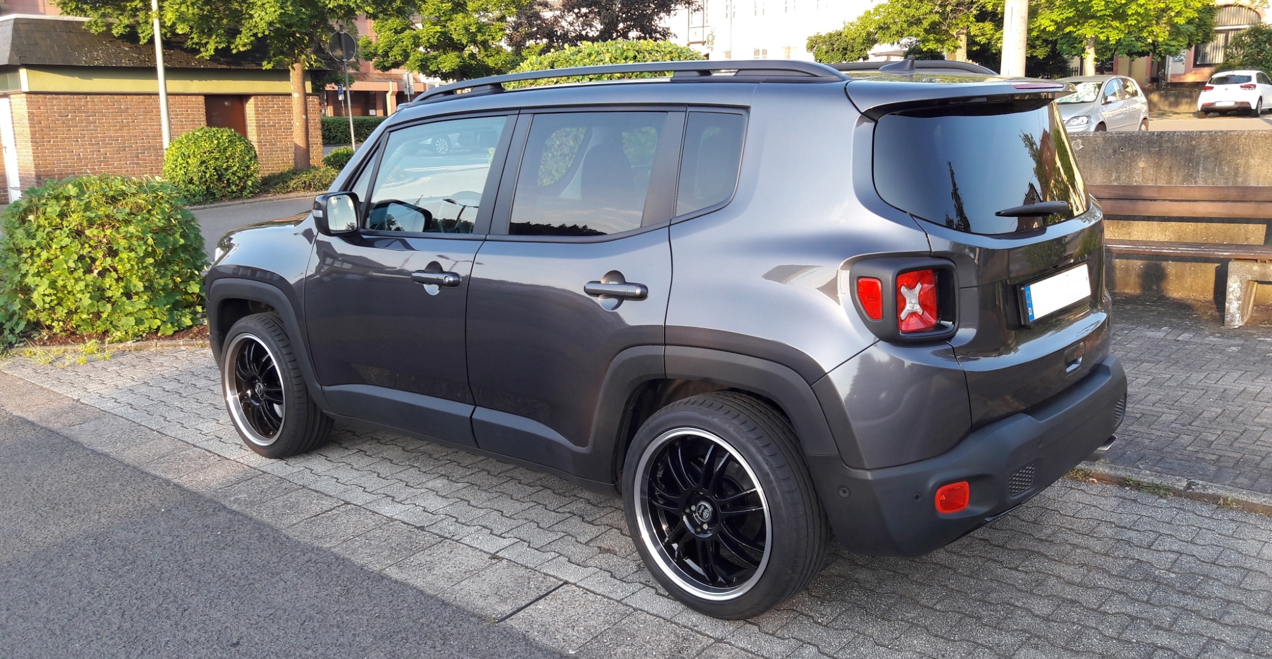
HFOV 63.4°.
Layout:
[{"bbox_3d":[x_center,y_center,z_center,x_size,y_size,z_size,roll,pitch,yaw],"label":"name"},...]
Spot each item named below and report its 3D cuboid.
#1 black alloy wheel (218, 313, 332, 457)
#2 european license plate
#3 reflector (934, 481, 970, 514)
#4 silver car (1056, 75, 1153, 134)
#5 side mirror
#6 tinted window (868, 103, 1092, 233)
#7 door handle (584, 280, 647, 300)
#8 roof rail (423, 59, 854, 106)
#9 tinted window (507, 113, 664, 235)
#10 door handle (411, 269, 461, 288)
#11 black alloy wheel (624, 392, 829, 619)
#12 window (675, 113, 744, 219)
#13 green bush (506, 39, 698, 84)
[{"bbox_3d":[-1.690,0.262,4.780,0.685,0.685,0.225,8,16,41],"label":"black alloy wheel"},{"bbox_3d":[1.276,-0.114,3.095,0.020,0.112,0.520,-5,6,42],"label":"european license plate"},{"bbox_3d":[0.806,0.431,2.651,0.112,0.080,0.040,-7,13,-18],"label":"reflector"},{"bbox_3d":[9.785,-4.705,22.623,1.760,1.580,4.200,8,15,43],"label":"silver car"},{"bbox_3d":[-1.148,-0.441,3.929,0.135,0.165,0.185,8,14,40],"label":"side mirror"},{"bbox_3d":[1.131,-0.500,3.093,0.180,0.410,1.350,-9,5,43],"label":"tinted window"},{"bbox_3d":[-0.063,-0.119,3.094,0.240,0.050,0.050,8,14,40],"label":"door handle"},{"bbox_3d":[-0.155,-0.827,3.474,1.990,0.085,0.060,8,16,41],"label":"roof rail"},{"bbox_3d":[-0.171,-0.492,3.275,0.625,0.420,0.050,8,0,40],"label":"tinted window"},{"bbox_3d":[-0.699,-0.180,3.610,0.265,0.052,0.060,8,16,41],"label":"door handle"},{"bbox_3d":[0.266,0.528,3.115,0.652,0.652,0.225,8,14,40],"label":"black alloy wheel"},{"bbox_3d":[0.209,-0.474,2.954,0.215,0.310,0.040,8,0,40],"label":"window"},{"bbox_3d":[-0.347,-2.200,12.300,2.700,2.350,2.300,-2,11,-1],"label":"green bush"}]

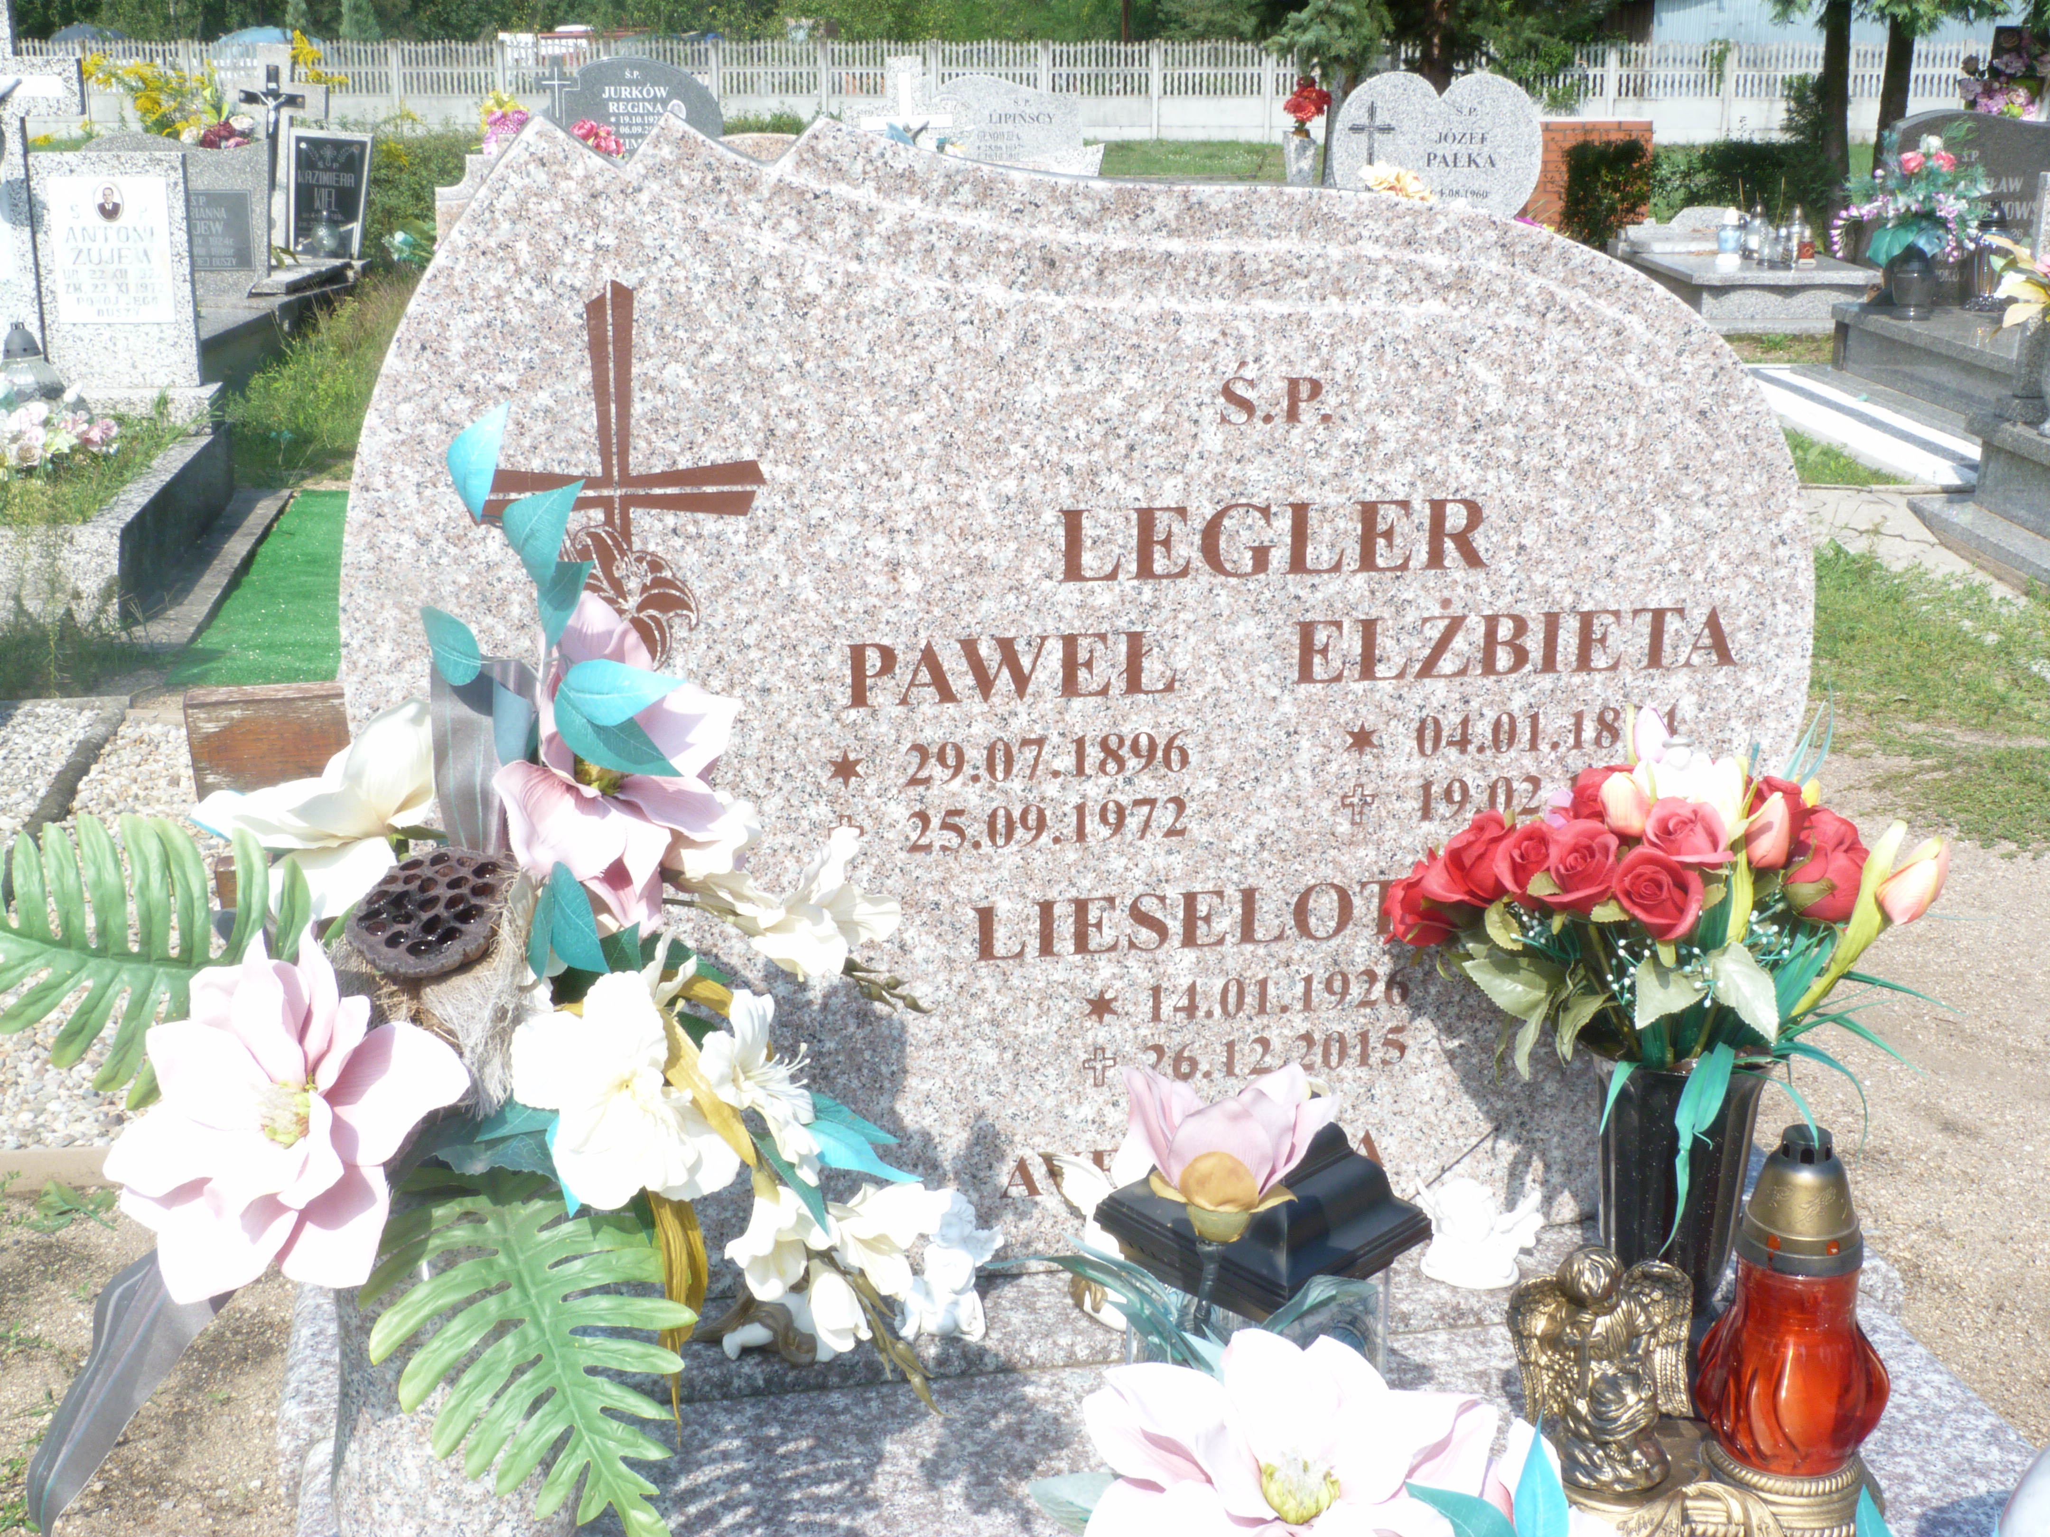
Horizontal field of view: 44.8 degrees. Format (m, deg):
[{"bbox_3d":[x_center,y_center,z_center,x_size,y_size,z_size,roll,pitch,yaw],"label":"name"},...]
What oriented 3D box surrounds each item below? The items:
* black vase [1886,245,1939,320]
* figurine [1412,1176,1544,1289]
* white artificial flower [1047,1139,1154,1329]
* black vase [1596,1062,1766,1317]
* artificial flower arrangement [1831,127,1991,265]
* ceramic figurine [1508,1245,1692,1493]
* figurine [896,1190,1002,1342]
[{"bbox_3d":[2.950,-1.628,8.271,0.175,0.250,0.175,1,16,5],"label":"black vase"},{"bbox_3d":[0.331,0.332,1.823,0.092,0.072,0.065,1,16,3],"label":"figurine"},{"bbox_3d":[0.057,0.324,1.743,0.090,0.125,0.080,-3,16,-11],"label":"white artificial flower"},{"bbox_3d":[0.452,0.283,1.742,0.123,0.210,0.123,-3,16,-11],"label":"black vase"},{"bbox_3d":[2.921,-1.897,8.195,0.510,0.440,0.400,2,16,8],"label":"artificial flower arrangement"},{"bbox_3d":[0.343,0.343,1.484,0.108,0.152,0.080,0,16,2],"label":"ceramic figurine"},{"bbox_3d":[-0.054,0.341,1.742,0.074,0.100,0.065,3,16,12],"label":"figurine"}]

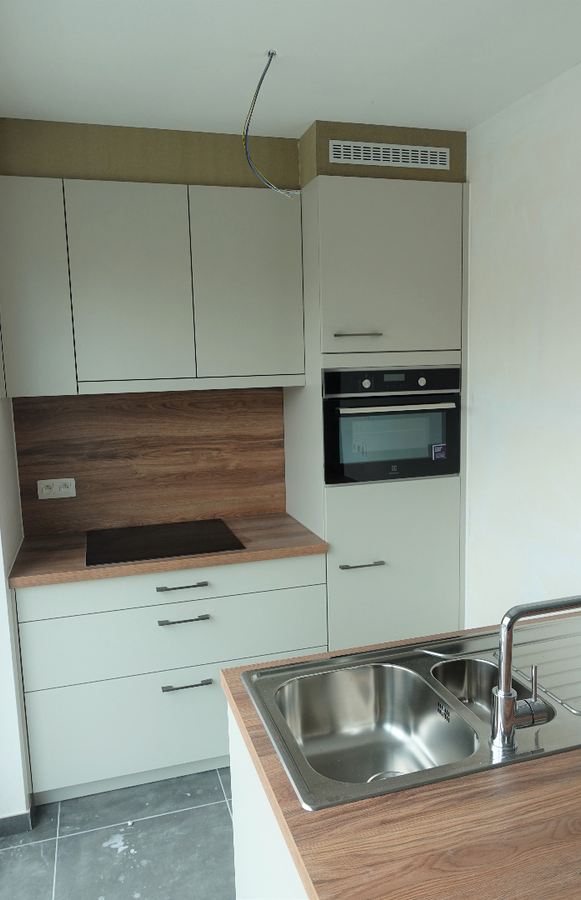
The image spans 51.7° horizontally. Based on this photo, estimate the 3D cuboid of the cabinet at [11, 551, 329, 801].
[{"bbox_3d":[-0.476,0.810,2.584,1.151,0.808,0.587,-4,8,-15],"label":"cabinet"}]

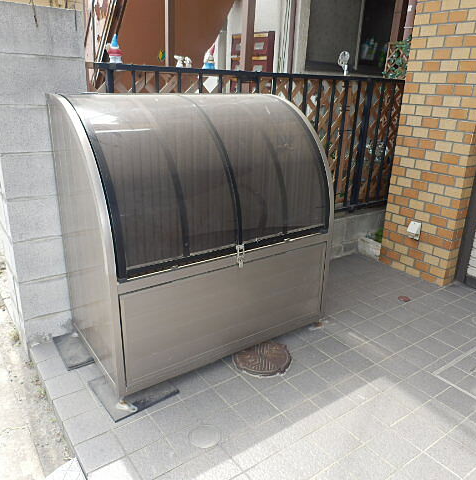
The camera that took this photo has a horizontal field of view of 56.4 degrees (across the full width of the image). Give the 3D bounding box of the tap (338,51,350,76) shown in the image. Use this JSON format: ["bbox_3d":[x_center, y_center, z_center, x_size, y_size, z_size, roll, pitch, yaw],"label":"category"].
[{"bbox_3d":[0.731,-1.214,3.044,0.065,0.170,0.070,-3,19,-11],"label":"tap"}]

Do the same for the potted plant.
[{"bbox_3d":[1.151,-0.007,3.546,0.300,0.230,0.220,-12,23,-33],"label":"potted plant"}]

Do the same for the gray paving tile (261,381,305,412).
[{"bbox_3d":[0.195,0.677,1.908,0.147,0.012,0.147,-12,24,-34],"label":"gray paving tile"}]

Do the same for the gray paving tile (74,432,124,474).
[{"bbox_3d":[-0.505,0.775,1.620,0.136,0.015,0.145,-13,24,-33],"label":"gray paving tile"}]

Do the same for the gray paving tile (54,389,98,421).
[{"bbox_3d":[-0.671,0.682,1.832,0.147,0.012,0.147,-12,24,-34],"label":"gray paving tile"}]

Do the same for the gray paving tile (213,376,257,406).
[{"bbox_3d":[-0.012,0.666,1.952,0.147,0.020,0.147,-12,23,-33],"label":"gray paving tile"}]

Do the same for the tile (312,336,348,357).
[{"bbox_3d":[0.475,0.552,2.273,0.147,0.012,0.147,-12,24,-34],"label":"tile"}]

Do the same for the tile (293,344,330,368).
[{"bbox_3d":[0.356,0.580,2.189,0.147,0.012,0.147,-12,24,-34],"label":"tile"}]

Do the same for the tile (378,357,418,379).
[{"bbox_3d":[0.774,0.613,2.125,0.146,0.016,0.146,-13,23,-33],"label":"tile"}]

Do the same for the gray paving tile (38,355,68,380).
[{"bbox_3d":[-0.848,0.607,2.084,0.147,0.020,0.147,-12,23,-33],"label":"gray paving tile"}]

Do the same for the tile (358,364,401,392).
[{"bbox_3d":[0.649,0.639,2.043,0.147,0.012,0.147,-12,24,-34],"label":"tile"}]

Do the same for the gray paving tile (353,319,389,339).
[{"bbox_3d":[0.725,0.502,2.440,0.146,0.016,0.146,-13,23,-33],"label":"gray paving tile"}]

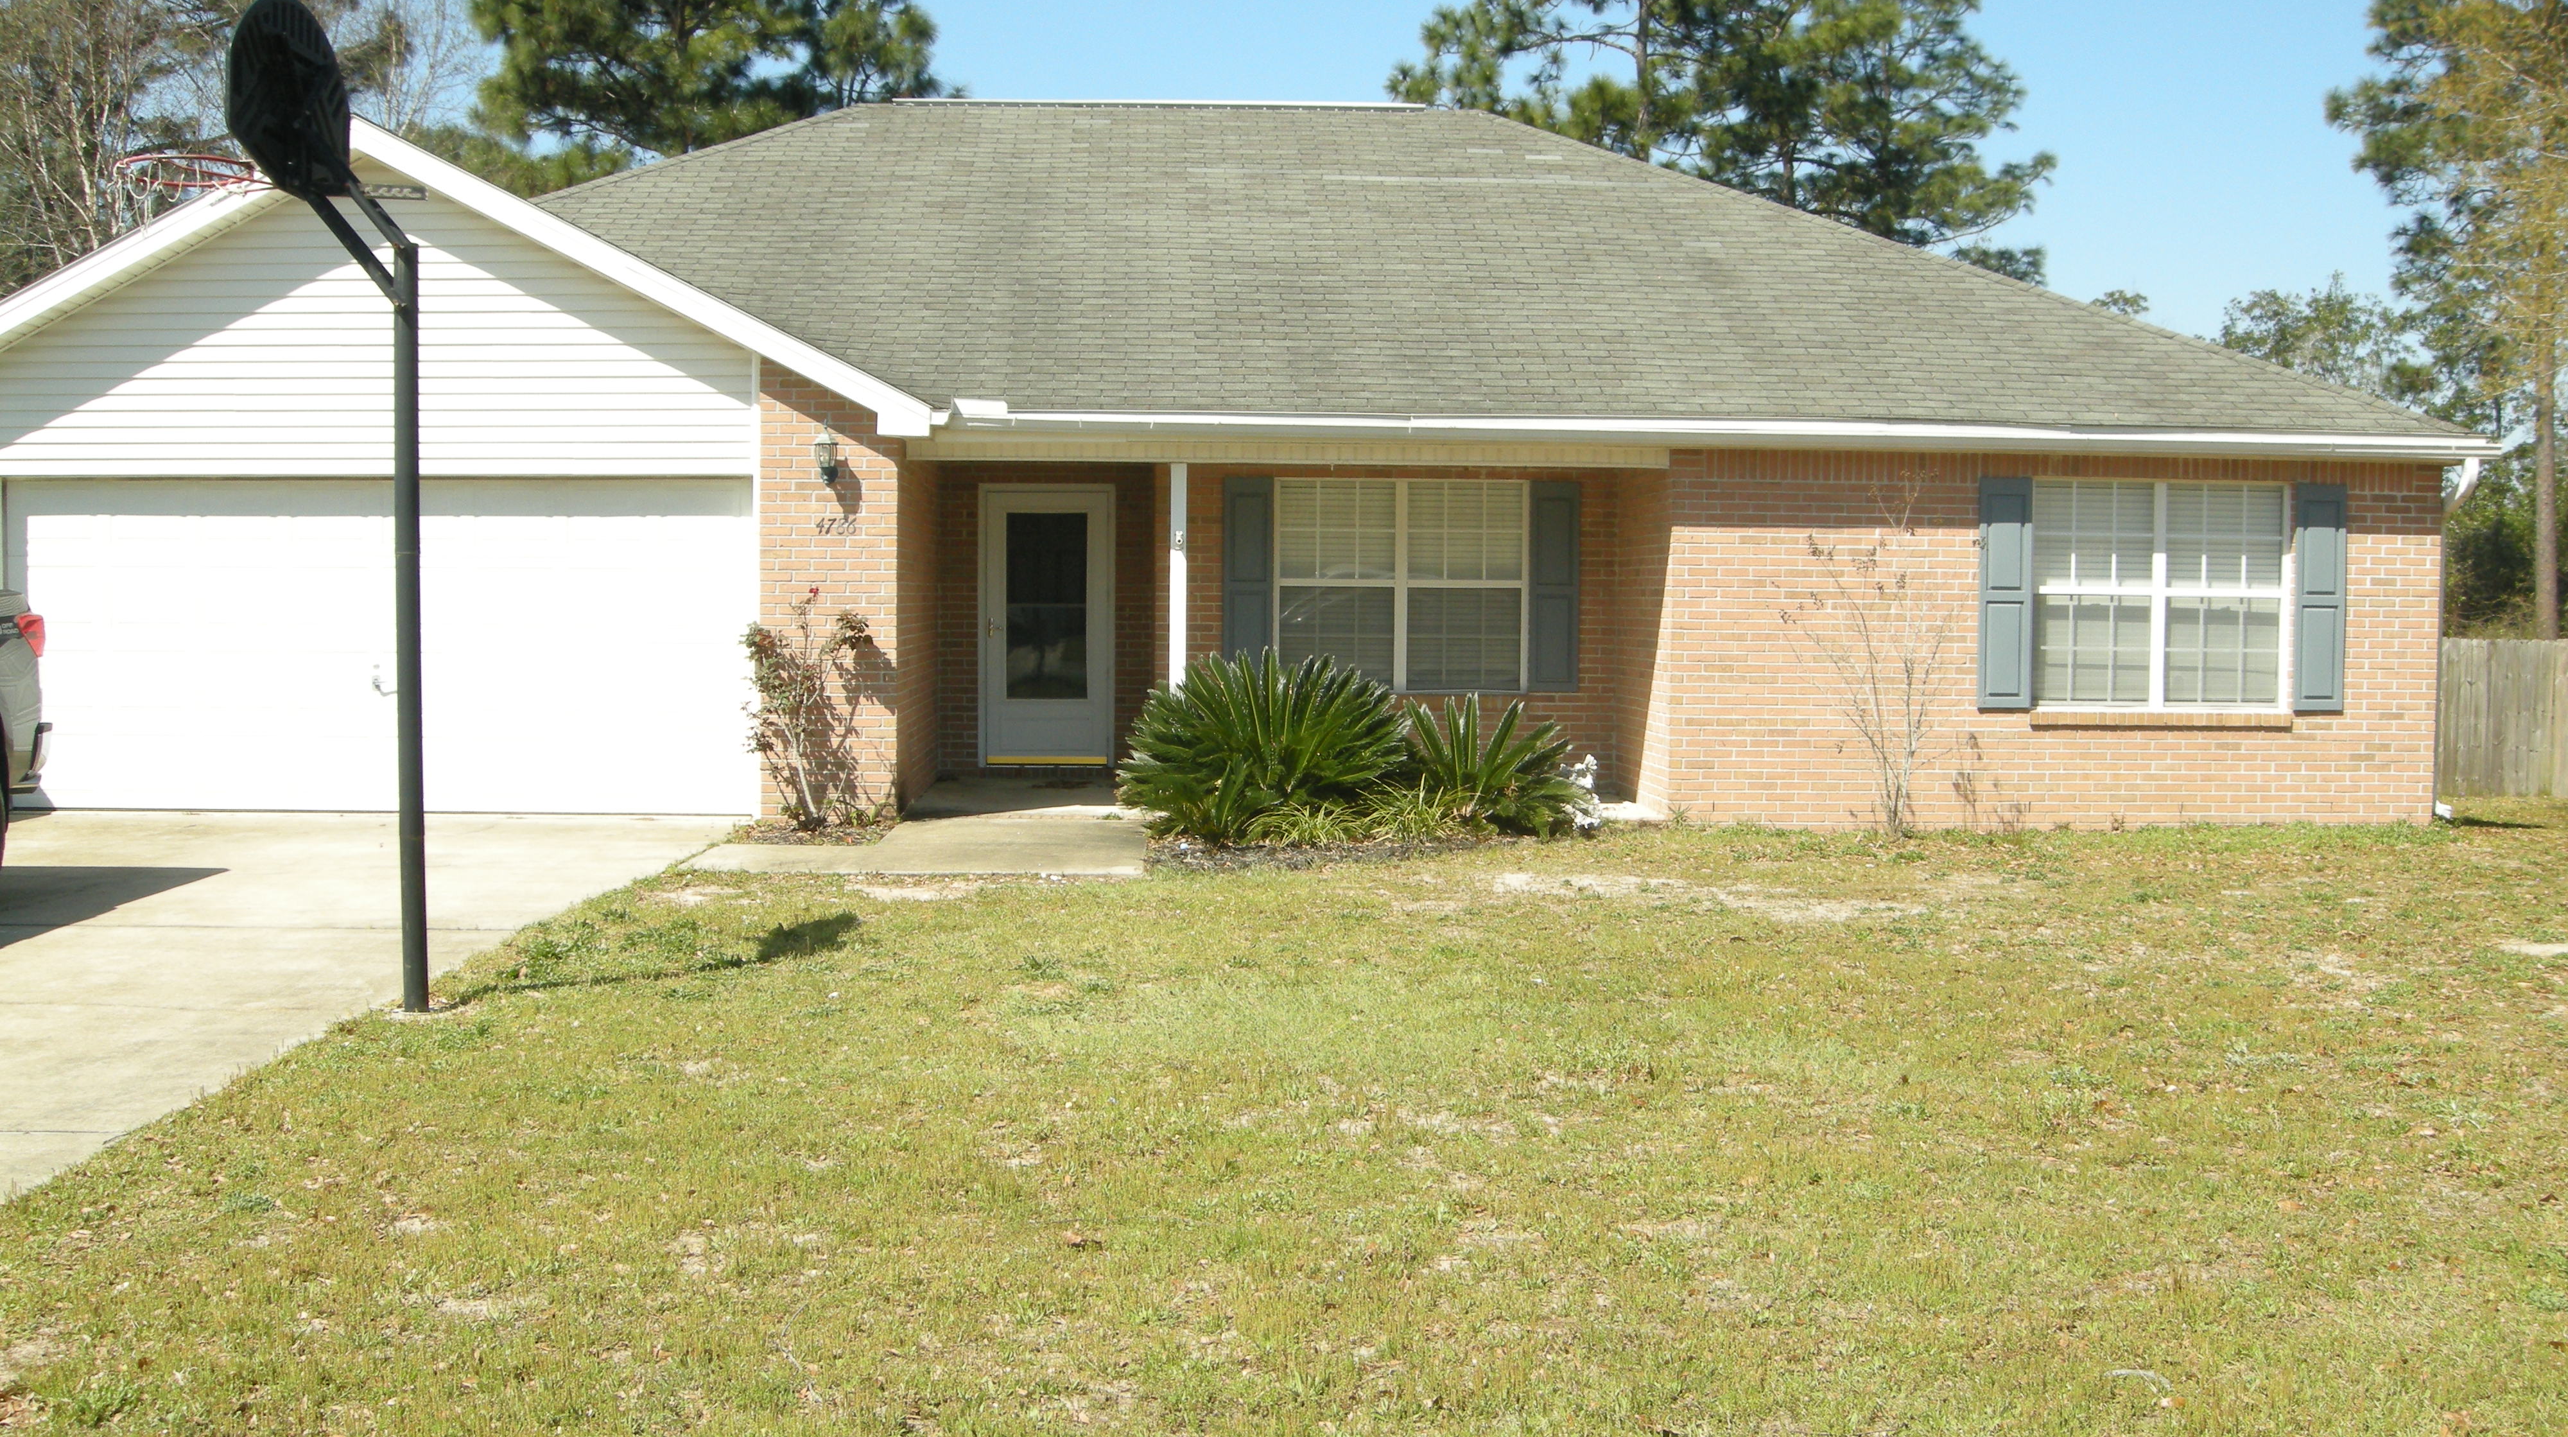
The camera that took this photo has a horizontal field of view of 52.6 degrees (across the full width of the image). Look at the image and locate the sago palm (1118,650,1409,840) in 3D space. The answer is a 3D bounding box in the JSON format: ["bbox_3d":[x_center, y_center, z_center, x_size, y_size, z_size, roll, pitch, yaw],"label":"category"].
[{"bbox_3d":[-0.124,0.155,16.000,1.750,1.140,1.650,0,3,-2],"label":"sago palm"}]

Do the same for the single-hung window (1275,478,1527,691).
[{"bbox_3d":[0.840,-0.940,18.433,1.810,1.500,0.100,0,3,-2],"label":"single-hung window"}]

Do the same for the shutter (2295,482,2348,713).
[{"bbox_3d":[6.871,-0.795,17.200,0.355,1.520,0.040,0,3,-2],"label":"shutter"}]

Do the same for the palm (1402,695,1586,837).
[{"bbox_3d":[1.283,0.294,16.200,1.200,0.880,1.150,0,3,-2],"label":"palm"}]

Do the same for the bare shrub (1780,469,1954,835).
[{"bbox_3d":[3.726,-0.430,16.600,1.140,2.360,0.900,0,3,-2],"label":"bare shrub"}]

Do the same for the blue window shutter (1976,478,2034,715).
[{"bbox_3d":[4.746,-0.820,17.070,0.355,1.520,0.040,0,3,-2],"label":"blue window shutter"}]

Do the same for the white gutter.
[{"bbox_3d":[2.838,-1.800,16.580,10.200,0.150,0.140,0,3,-2],"label":"white gutter"}]

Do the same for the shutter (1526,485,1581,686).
[{"bbox_3d":[1.921,-0.933,18.402,0.365,1.500,0.035,0,3,-2],"label":"shutter"}]

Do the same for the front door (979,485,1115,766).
[{"bbox_3d":[-1.772,-0.688,19.465,1.010,2.080,0.090,0,3,-2],"label":"front door"}]

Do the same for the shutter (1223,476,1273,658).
[{"bbox_3d":[-0.257,-0.971,18.570,0.355,1.500,0.040,0,3,-2],"label":"shutter"}]

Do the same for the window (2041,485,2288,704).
[{"bbox_3d":[5.693,-0.795,16.861,1.760,1.500,0.100,0,3,-2],"label":"window"}]

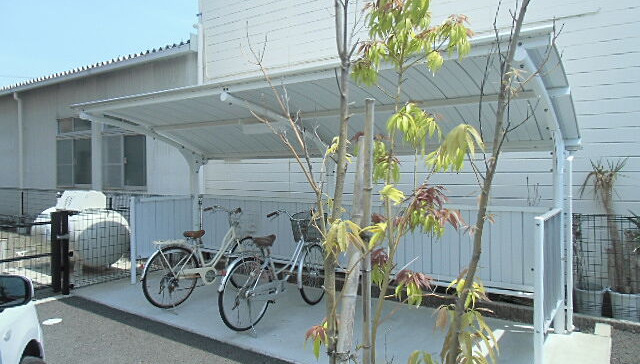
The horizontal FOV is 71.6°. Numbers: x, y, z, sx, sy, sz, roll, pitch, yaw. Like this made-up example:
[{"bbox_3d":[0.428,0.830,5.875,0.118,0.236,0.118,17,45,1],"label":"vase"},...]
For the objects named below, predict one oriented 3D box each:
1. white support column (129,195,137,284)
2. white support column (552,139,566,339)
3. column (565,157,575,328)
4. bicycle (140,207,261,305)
[{"bbox_3d":[-2.505,0.804,6.006,0.060,1.155,0.060,0,1,35],"label":"white support column"},{"bbox_3d":[2.241,0.470,4.128,0.085,1.870,0.085,0,1,35],"label":"white support column"},{"bbox_3d":[2.345,0.577,4.144,0.055,1.655,0.055,0,1,35],"label":"column"},{"bbox_3d":[-1.270,0.851,5.271,0.580,1.080,1.812,1,1,40],"label":"bicycle"}]

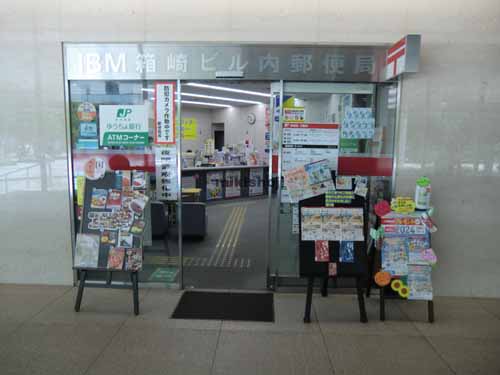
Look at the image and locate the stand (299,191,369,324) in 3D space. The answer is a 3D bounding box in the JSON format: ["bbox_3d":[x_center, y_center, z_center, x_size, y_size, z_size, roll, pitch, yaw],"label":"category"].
[{"bbox_3d":[0.744,0.561,3.177,0.605,1.170,0.550,1,7,2],"label":"stand"}]

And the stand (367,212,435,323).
[{"bbox_3d":[1.392,0.698,3.207,0.475,0.910,0.500,1,7,2],"label":"stand"}]

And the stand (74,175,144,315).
[{"bbox_3d":[-1.266,0.484,3.261,0.640,1.240,0.520,1,7,2],"label":"stand"}]

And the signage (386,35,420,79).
[{"bbox_3d":[1.346,-1.119,3.060,0.120,0.290,0.440,1,7,2],"label":"signage"}]

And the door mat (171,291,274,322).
[{"bbox_3d":[-0.226,1.115,3.295,0.902,0.012,0.560,1,7,2],"label":"door mat"}]

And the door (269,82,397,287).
[{"bbox_3d":[0.789,0.035,3.492,1.245,2.095,0.090,1,7,2],"label":"door"}]

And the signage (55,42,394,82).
[{"bbox_3d":[-0.194,-1.198,3.355,3.230,0.345,0.100,1,7,2],"label":"signage"}]

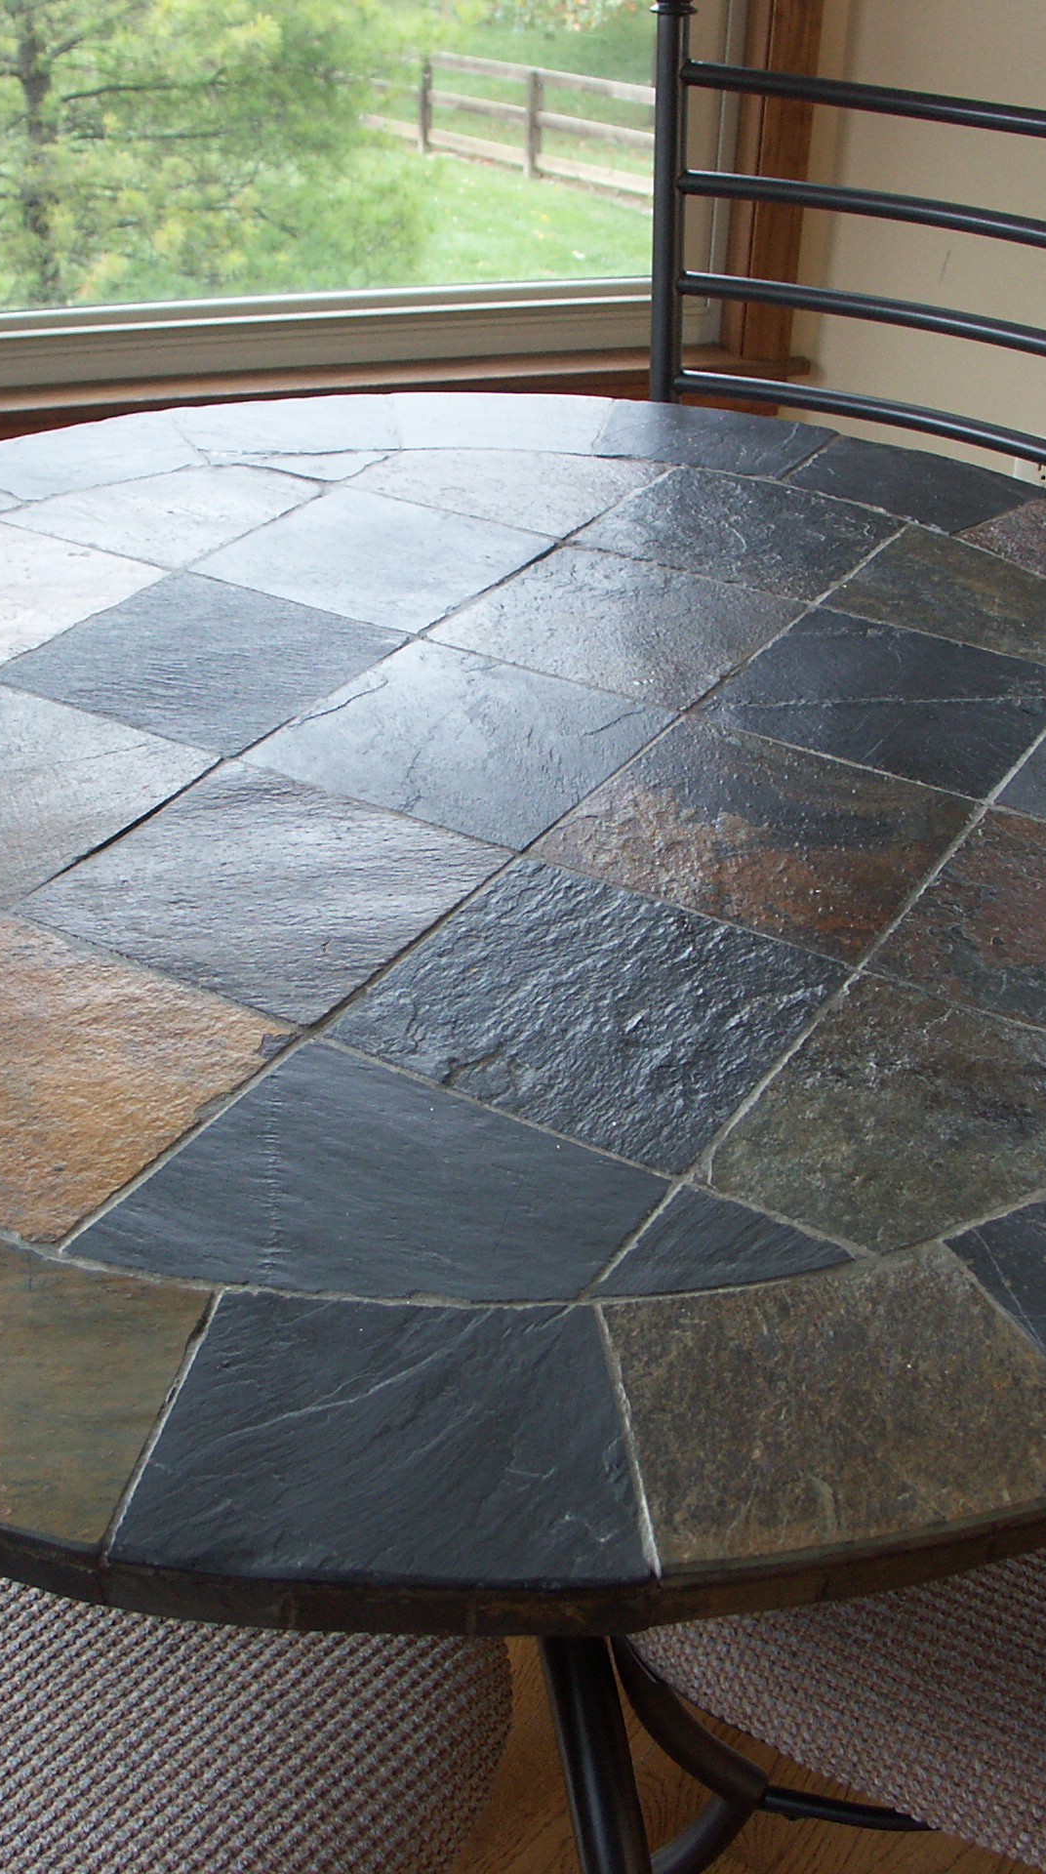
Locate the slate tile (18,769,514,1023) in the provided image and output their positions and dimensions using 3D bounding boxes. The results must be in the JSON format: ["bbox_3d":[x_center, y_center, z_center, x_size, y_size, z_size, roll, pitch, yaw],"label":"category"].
[{"bbox_3d":[-0.139,-0.025,1.101,0.192,0.012,0.194,19,38,23],"label":"slate tile"}]

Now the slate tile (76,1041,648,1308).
[{"bbox_3d":[-0.056,0.115,0.804,0.187,0.011,0.156,20,38,24],"label":"slate tile"}]

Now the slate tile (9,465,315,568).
[{"bbox_3d":[-0.244,-0.293,1.388,0.148,0.011,0.162,20,38,24],"label":"slate tile"}]

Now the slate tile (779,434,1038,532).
[{"bbox_3d":[0.275,-0.323,1.456,0.173,0.011,0.112,25,41,30],"label":"slate tile"}]

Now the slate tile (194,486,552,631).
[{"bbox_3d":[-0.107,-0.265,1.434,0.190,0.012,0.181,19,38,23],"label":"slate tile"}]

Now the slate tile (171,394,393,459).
[{"bbox_3d":[-0.171,-0.376,1.512,0.172,0.011,0.122,-6,35,-11],"label":"slate tile"}]

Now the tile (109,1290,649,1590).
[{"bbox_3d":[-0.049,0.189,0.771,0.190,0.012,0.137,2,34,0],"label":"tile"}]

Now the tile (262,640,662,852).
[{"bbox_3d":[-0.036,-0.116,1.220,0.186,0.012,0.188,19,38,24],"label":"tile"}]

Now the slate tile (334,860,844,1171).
[{"bbox_3d":[0.035,0.037,0.999,0.190,0.012,0.188,20,38,24],"label":"slate tile"}]

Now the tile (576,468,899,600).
[{"bbox_3d":[0.149,-0.272,1.377,0.173,0.011,0.181,20,38,24],"label":"tile"}]

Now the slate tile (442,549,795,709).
[{"bbox_3d":[0.061,-0.192,1.255,0.169,0.011,0.170,20,38,24],"label":"slate tile"}]

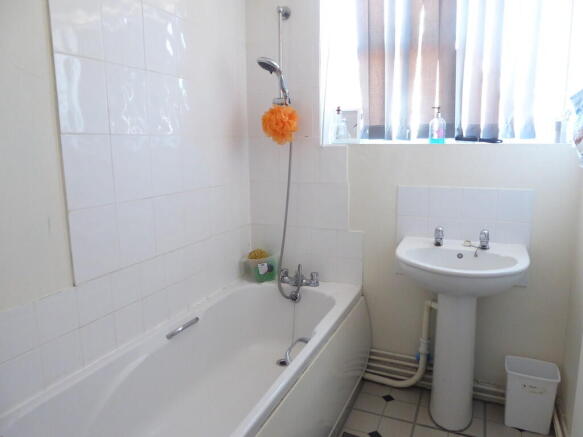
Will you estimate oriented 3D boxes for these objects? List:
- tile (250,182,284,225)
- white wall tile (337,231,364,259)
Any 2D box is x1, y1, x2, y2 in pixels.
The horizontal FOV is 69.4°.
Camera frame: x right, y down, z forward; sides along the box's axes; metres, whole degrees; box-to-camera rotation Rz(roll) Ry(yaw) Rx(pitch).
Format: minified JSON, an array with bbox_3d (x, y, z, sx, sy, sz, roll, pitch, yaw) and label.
[{"bbox_3d":[-0.143,-0.086,2.455,0.200,0.250,0.010,4,11,23],"label":"tile"},{"bbox_3d":[0.321,0.146,2.296,0.150,0.150,0.010,4,11,23],"label":"white wall tile"}]

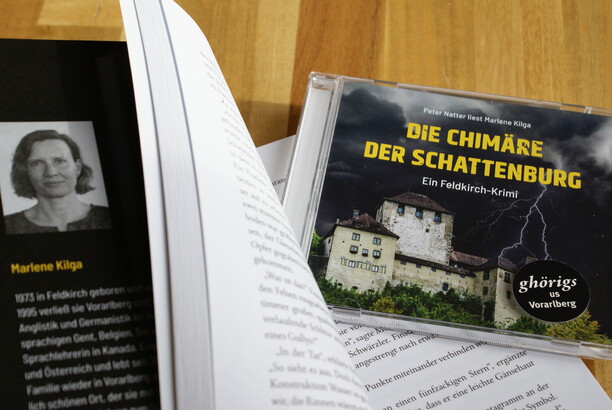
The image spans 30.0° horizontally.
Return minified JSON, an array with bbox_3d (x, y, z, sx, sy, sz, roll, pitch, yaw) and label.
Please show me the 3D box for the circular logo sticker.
[{"bbox_3d":[0.096,0.033,0.446,0.030,0.001,0.030,-2,51,-2],"label":"circular logo sticker"}]

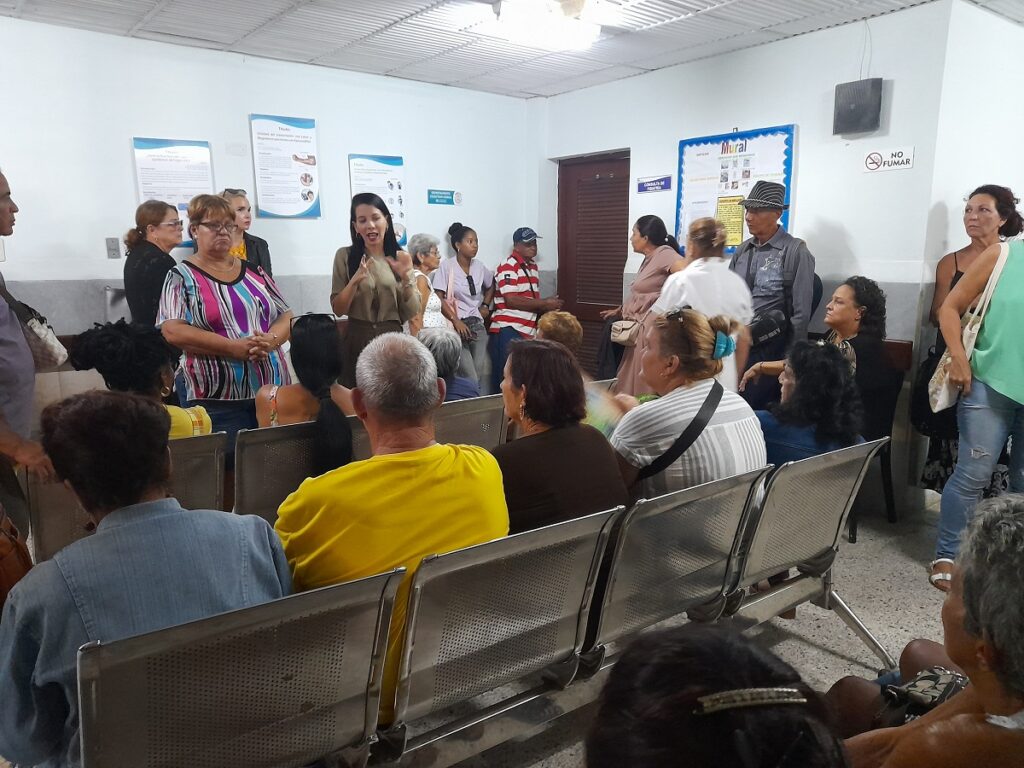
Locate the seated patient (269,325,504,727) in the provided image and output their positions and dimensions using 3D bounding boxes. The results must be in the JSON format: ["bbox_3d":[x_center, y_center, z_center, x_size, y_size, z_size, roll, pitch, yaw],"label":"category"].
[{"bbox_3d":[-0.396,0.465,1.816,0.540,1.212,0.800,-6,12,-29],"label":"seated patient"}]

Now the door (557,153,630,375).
[{"bbox_3d":[0.632,-0.655,5.667,0.050,2.068,0.840,-8,13,-37],"label":"door"}]

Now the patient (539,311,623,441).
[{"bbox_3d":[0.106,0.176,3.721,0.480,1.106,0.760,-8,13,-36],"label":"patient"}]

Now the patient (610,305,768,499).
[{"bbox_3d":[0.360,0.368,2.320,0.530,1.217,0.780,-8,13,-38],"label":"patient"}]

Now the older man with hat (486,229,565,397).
[{"bbox_3d":[0.096,-0.355,5.437,0.480,1.558,0.470,5,11,25],"label":"older man with hat"}]

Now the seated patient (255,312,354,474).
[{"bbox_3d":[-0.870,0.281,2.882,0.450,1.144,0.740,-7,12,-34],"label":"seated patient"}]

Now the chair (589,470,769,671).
[{"bbox_3d":[0.371,0.609,2.215,0.540,0.793,0.620,-7,12,-34],"label":"chair"}]

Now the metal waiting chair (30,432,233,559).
[{"bbox_3d":[-1.332,0.541,2.579,0.540,0.793,0.620,-7,12,-36],"label":"metal waiting chair"}]

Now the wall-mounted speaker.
[{"bbox_3d":[1.733,-1.370,3.686,0.130,0.250,0.215,-8,13,-37],"label":"wall-mounted speaker"}]

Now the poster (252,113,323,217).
[{"bbox_3d":[-1.481,-1.427,4.876,0.430,0.640,0.015,-7,12,-35],"label":"poster"}]

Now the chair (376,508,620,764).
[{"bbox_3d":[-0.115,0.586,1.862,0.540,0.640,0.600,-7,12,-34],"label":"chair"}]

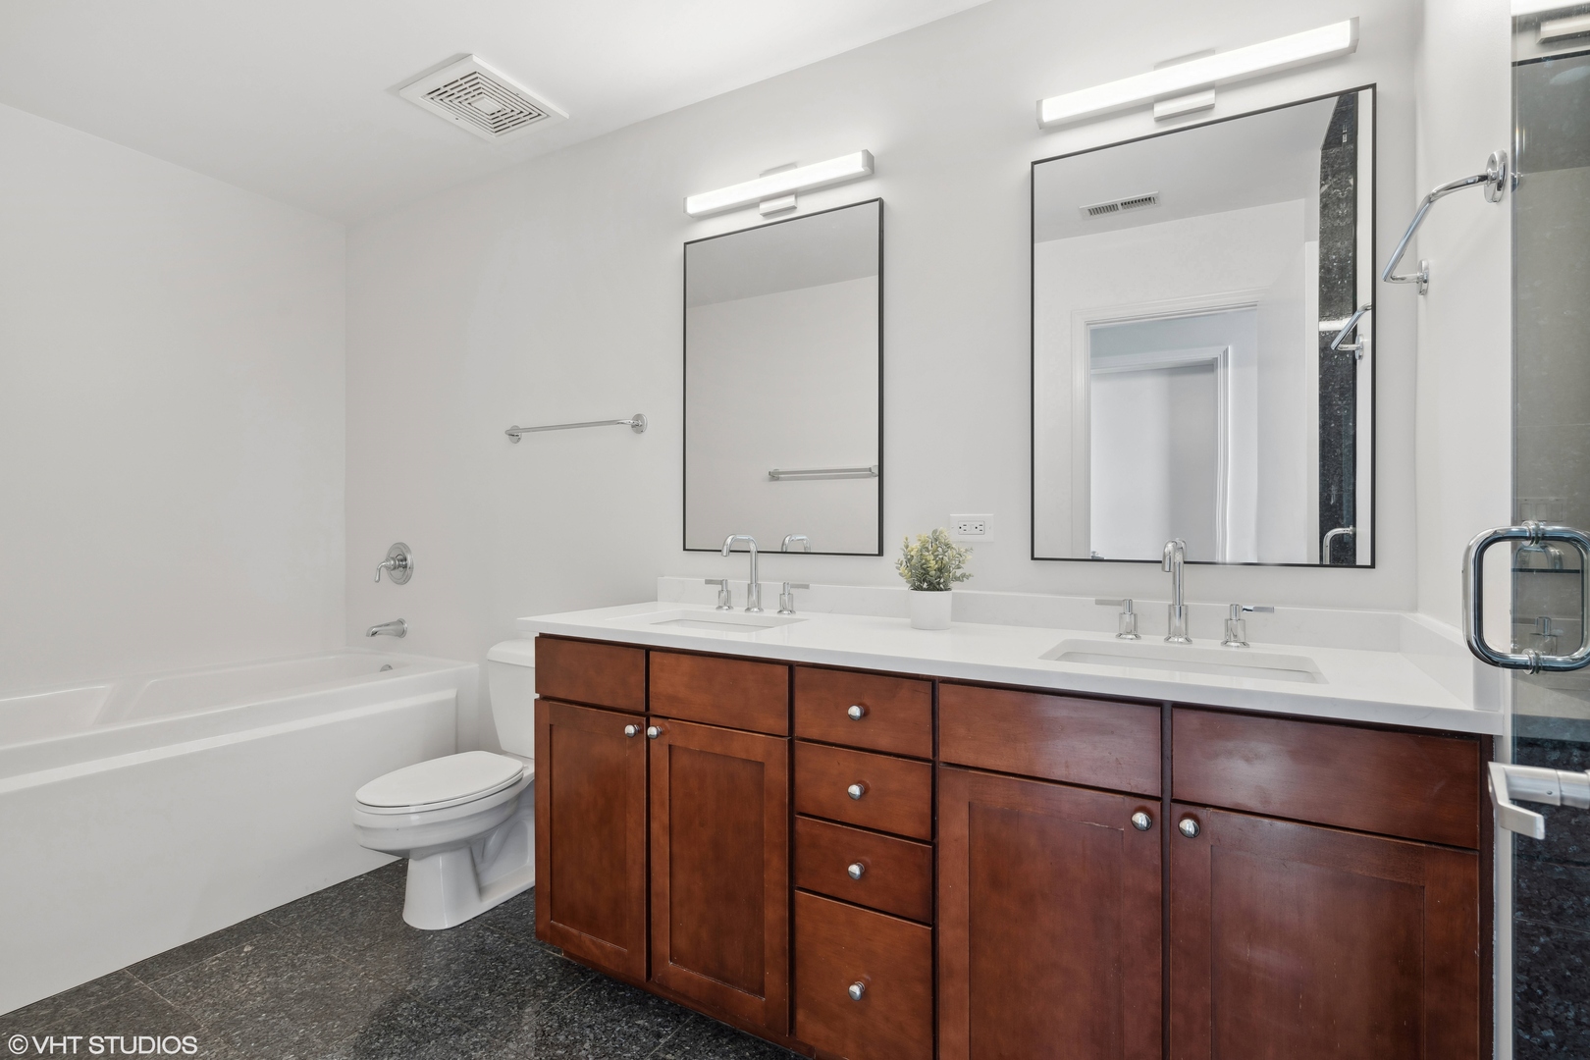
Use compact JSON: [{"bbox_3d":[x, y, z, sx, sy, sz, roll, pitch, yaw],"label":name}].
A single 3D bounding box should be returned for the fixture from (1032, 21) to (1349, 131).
[{"bbox_3d":[0.842,-0.974,1.534,0.600,0.118,0.065,0,0,29],"label":"fixture"}]

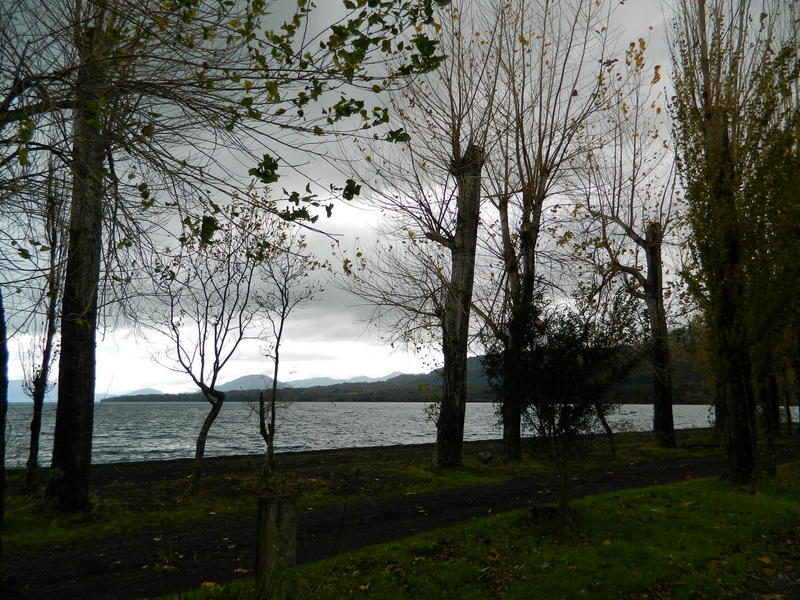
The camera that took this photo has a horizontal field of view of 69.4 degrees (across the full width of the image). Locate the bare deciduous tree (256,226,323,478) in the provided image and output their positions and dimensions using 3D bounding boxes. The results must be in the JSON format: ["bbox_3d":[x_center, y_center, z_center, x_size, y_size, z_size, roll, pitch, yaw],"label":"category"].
[{"bbox_3d":[-2.495,1.018,12.920,1.472,5.522,1.308,2,-10,-12],"label":"bare deciduous tree"}]

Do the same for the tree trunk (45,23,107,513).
[{"bbox_3d":[-5.092,-0.793,9.433,0.736,7.895,0.659,4,-11,-28],"label":"tree trunk"}]

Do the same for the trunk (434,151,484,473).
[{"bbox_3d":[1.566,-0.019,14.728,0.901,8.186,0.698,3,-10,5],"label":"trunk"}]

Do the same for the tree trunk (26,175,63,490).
[{"bbox_3d":[-6.988,0.372,11.466,0.358,6.297,0.349,6,-12,-31],"label":"tree trunk"}]

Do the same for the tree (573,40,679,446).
[{"bbox_3d":[8.848,-2.568,22.550,3.875,15.887,3.488,-4,-11,24],"label":"tree"}]

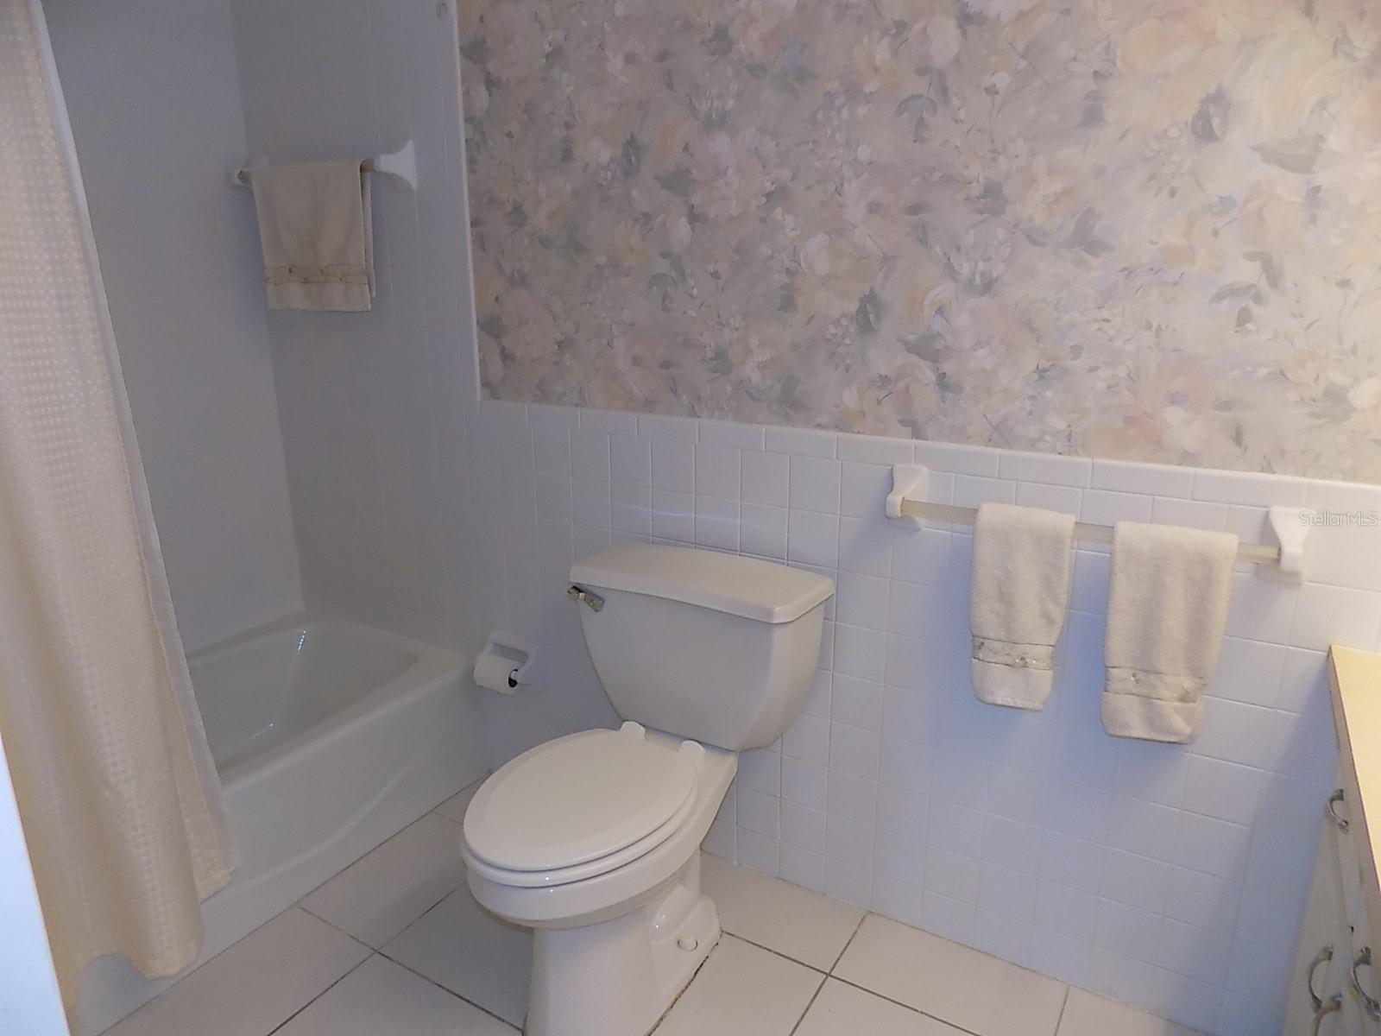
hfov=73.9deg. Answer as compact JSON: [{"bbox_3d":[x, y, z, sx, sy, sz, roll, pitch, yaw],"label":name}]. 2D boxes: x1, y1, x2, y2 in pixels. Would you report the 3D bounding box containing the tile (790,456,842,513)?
[{"bbox_3d":[0.248,-0.066,1.805,0.108,0.108,0.009,9,18,30],"label":"tile"}]

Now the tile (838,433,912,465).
[{"bbox_3d":[0.350,-0.128,1.737,0.151,0.049,0.010,9,17,29],"label":"tile"}]

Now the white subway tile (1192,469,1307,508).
[{"bbox_3d":[0.870,-0.047,1.428,0.152,0.052,0.010,9,18,30],"label":"white subway tile"}]

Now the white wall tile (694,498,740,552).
[{"bbox_3d":[0.058,0.014,1.956,0.108,0.108,0.008,9,17,29],"label":"white wall tile"}]

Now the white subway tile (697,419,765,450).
[{"bbox_3d":[0.084,-0.172,1.878,0.152,0.052,0.010,9,18,30],"label":"white subway tile"}]

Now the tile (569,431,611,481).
[{"bbox_3d":[-0.224,-0.137,2.087,0.108,0.108,0.010,9,18,29],"label":"tile"}]

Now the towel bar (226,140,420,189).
[{"bbox_3d":[-0.920,-0.856,2.256,0.590,0.109,0.082,9,18,29],"label":"towel bar"}]

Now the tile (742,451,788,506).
[{"bbox_3d":[0.153,-0.079,1.873,0.108,0.108,0.008,9,17,29],"label":"tile"}]

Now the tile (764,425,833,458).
[{"bbox_3d":[0.217,-0.148,1.813,0.151,0.049,0.010,9,17,29],"label":"tile"}]

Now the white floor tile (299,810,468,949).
[{"bbox_3d":[-0.648,0.819,2.106,0.268,0.009,0.408,9,17,29],"label":"white floor tile"}]

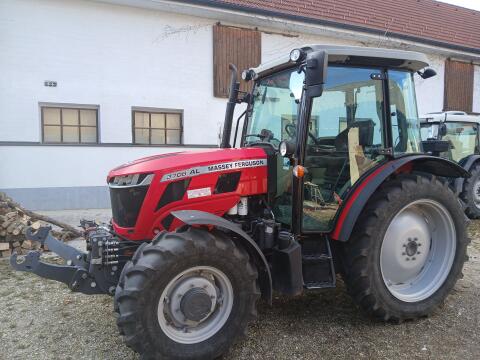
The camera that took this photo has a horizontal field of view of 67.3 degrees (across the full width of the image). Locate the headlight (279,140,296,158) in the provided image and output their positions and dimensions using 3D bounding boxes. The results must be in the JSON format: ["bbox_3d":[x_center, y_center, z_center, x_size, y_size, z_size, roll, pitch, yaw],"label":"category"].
[{"bbox_3d":[0.426,-0.267,3.148,0.120,0.130,0.130,-1,5,-23],"label":"headlight"}]

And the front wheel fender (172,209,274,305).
[{"bbox_3d":[-0.135,0.609,2.774,0.740,0.720,0.330,-1,5,-23],"label":"front wheel fender"}]

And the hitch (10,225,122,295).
[{"bbox_3d":[-1.416,0.635,3.026,0.755,0.450,0.960,-1,5,-23],"label":"hitch"}]

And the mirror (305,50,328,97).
[{"bbox_3d":[0.639,-0.865,2.948,0.100,0.330,0.195,-1,5,-23],"label":"mirror"}]

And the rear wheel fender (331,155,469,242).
[{"bbox_3d":[1.561,0.142,3.446,1.480,0.750,0.330,-1,5,-23],"label":"rear wheel fender"}]

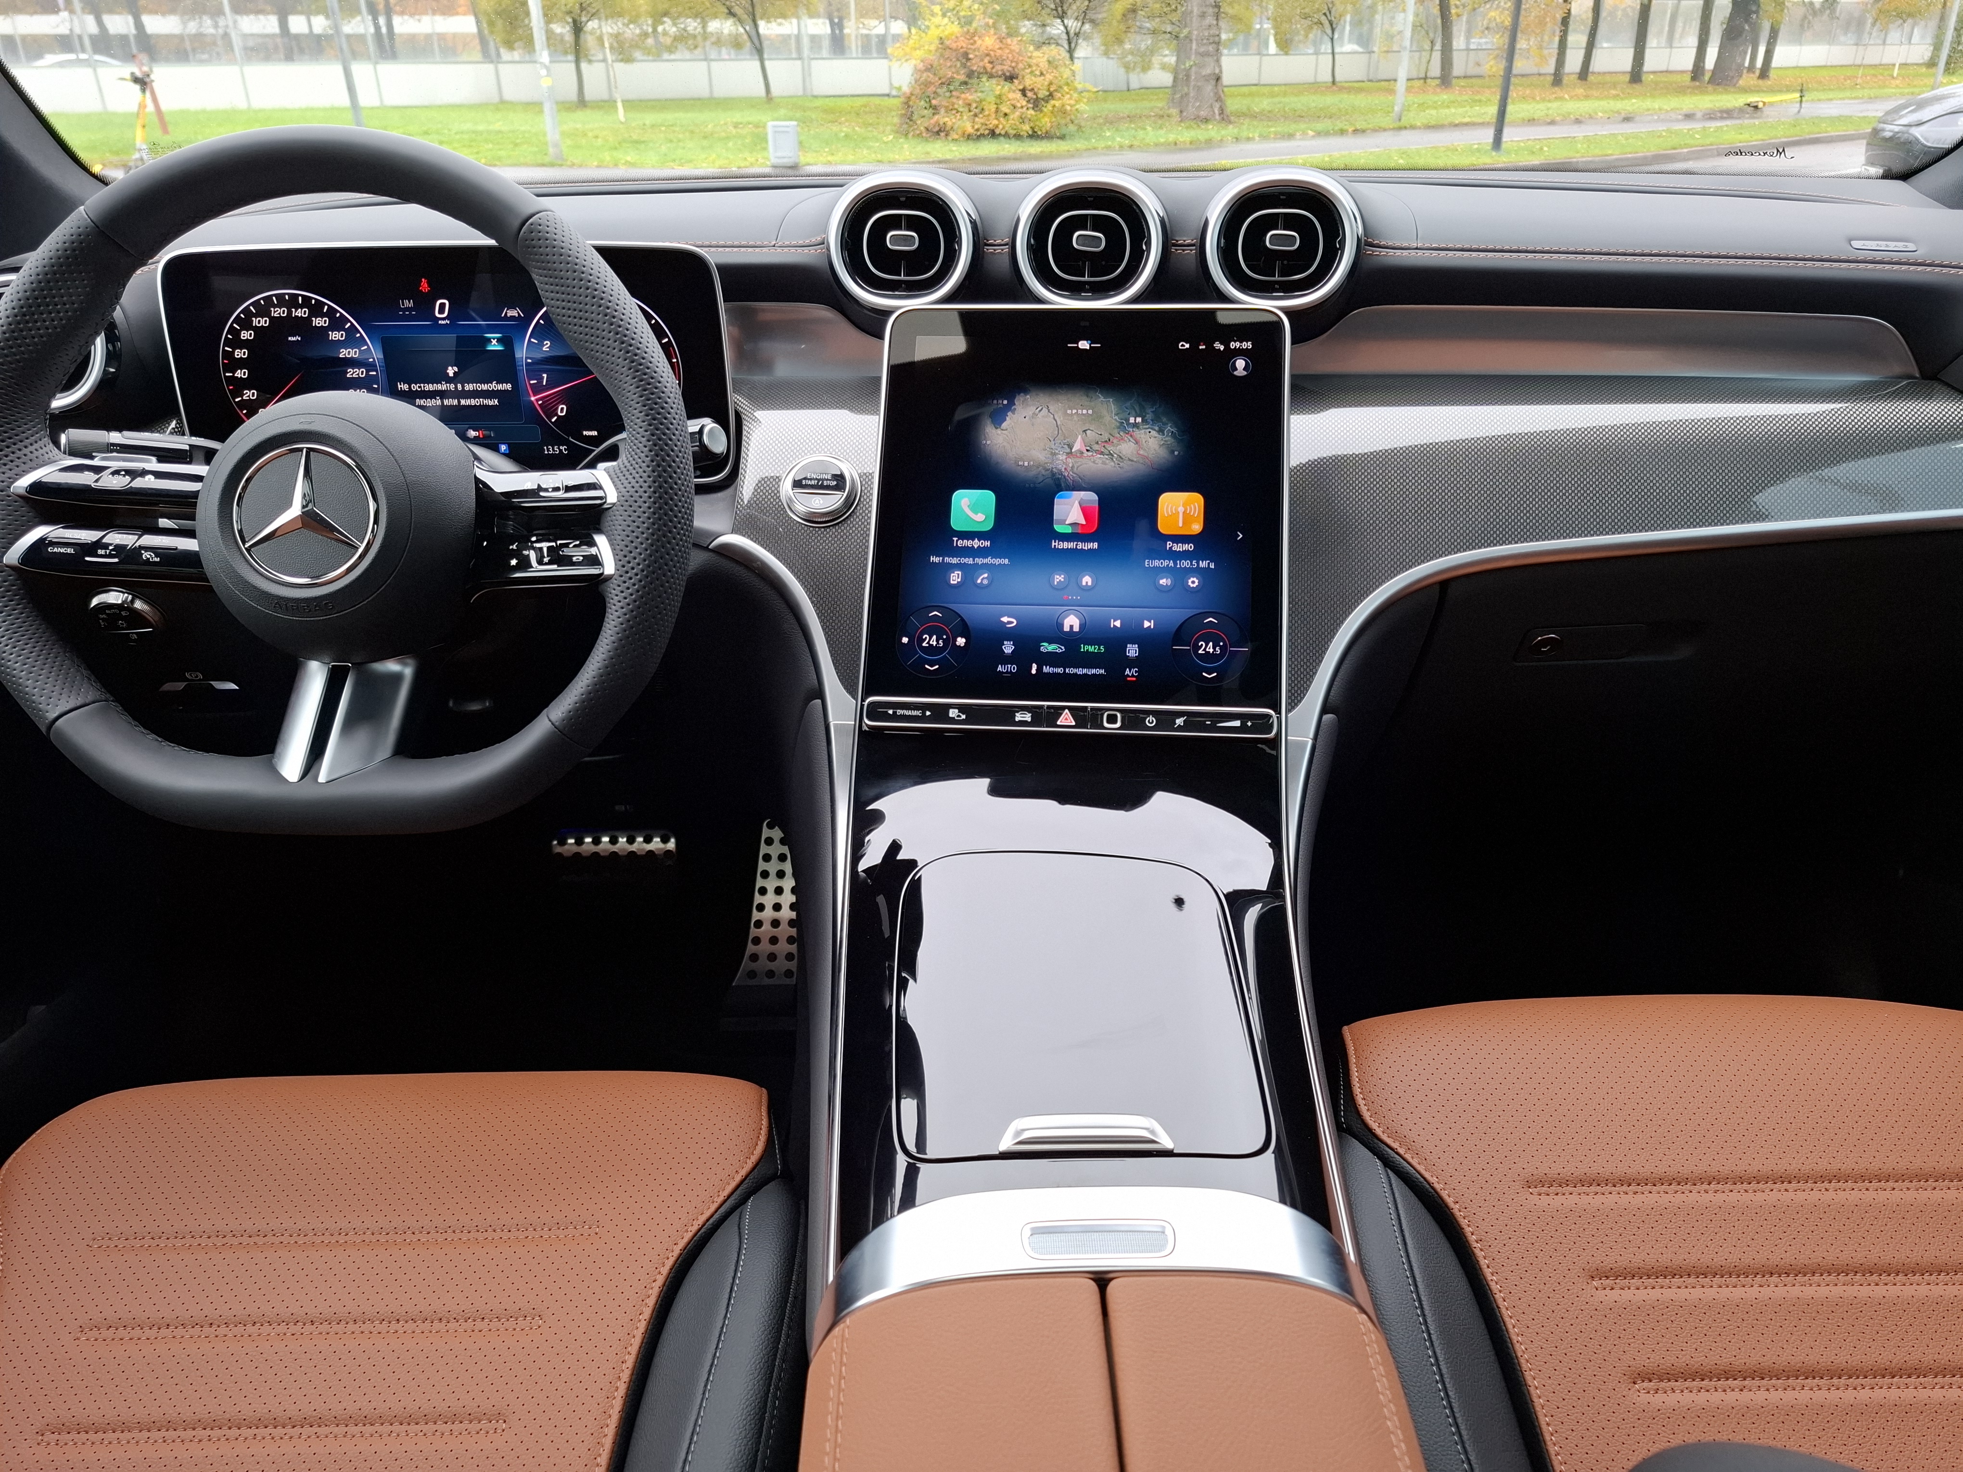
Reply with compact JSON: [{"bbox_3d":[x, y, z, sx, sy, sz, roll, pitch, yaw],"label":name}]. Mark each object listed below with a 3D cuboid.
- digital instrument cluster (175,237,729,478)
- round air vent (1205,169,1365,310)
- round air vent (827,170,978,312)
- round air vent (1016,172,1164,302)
[{"bbox_3d":[-0.317,-0.223,0.790,0.335,0.137,0.025,-1,11,0],"label":"digital instrument cluster"},{"bbox_3d":[0.181,-0.298,0.798,0.093,0.083,0.040,3,8,6],"label":"round air vent"},{"bbox_3d":[-0.047,-0.309,0.826,0.099,0.083,0.030,3,8,6],"label":"round air vent"},{"bbox_3d":[0.068,-0.304,0.812,0.094,0.082,0.030,3,8,6],"label":"round air vent"}]

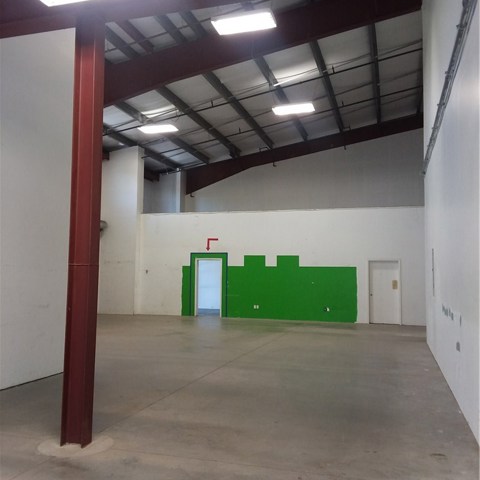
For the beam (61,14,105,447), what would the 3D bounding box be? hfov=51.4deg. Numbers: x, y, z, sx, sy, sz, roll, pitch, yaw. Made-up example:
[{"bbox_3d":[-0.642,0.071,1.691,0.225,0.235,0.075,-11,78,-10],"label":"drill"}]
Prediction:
[{"bbox_3d":[-1.436,-0.138,4.617,0.215,3.947,0.162,0,-4,17],"label":"beam"}]

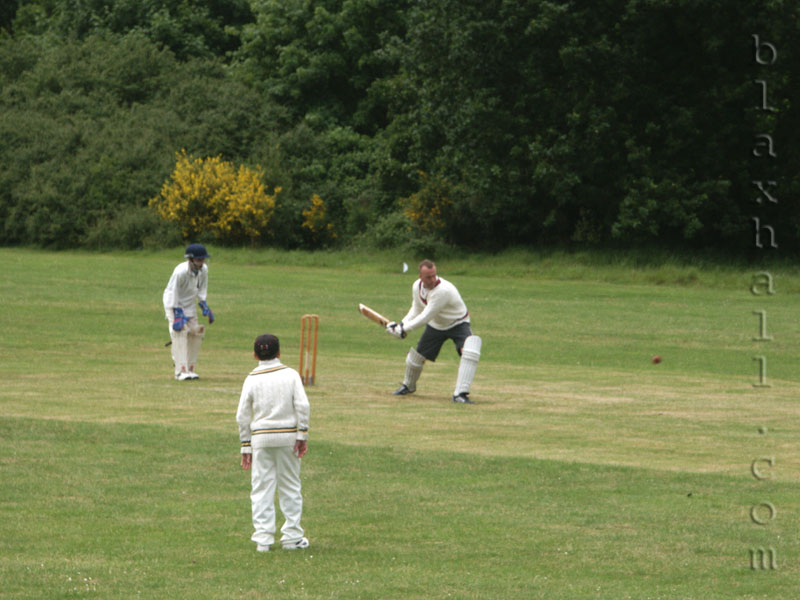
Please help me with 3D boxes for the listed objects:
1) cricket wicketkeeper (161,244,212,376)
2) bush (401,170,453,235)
[{"bbox_3d":[-2.226,0.116,48.400,0.520,1.420,0.500,-2,3,-38],"label":"cricket wicketkeeper"},{"bbox_3d":[0.504,-1.855,87.500,1.000,1.250,0.900,0,3,0],"label":"bush"}]

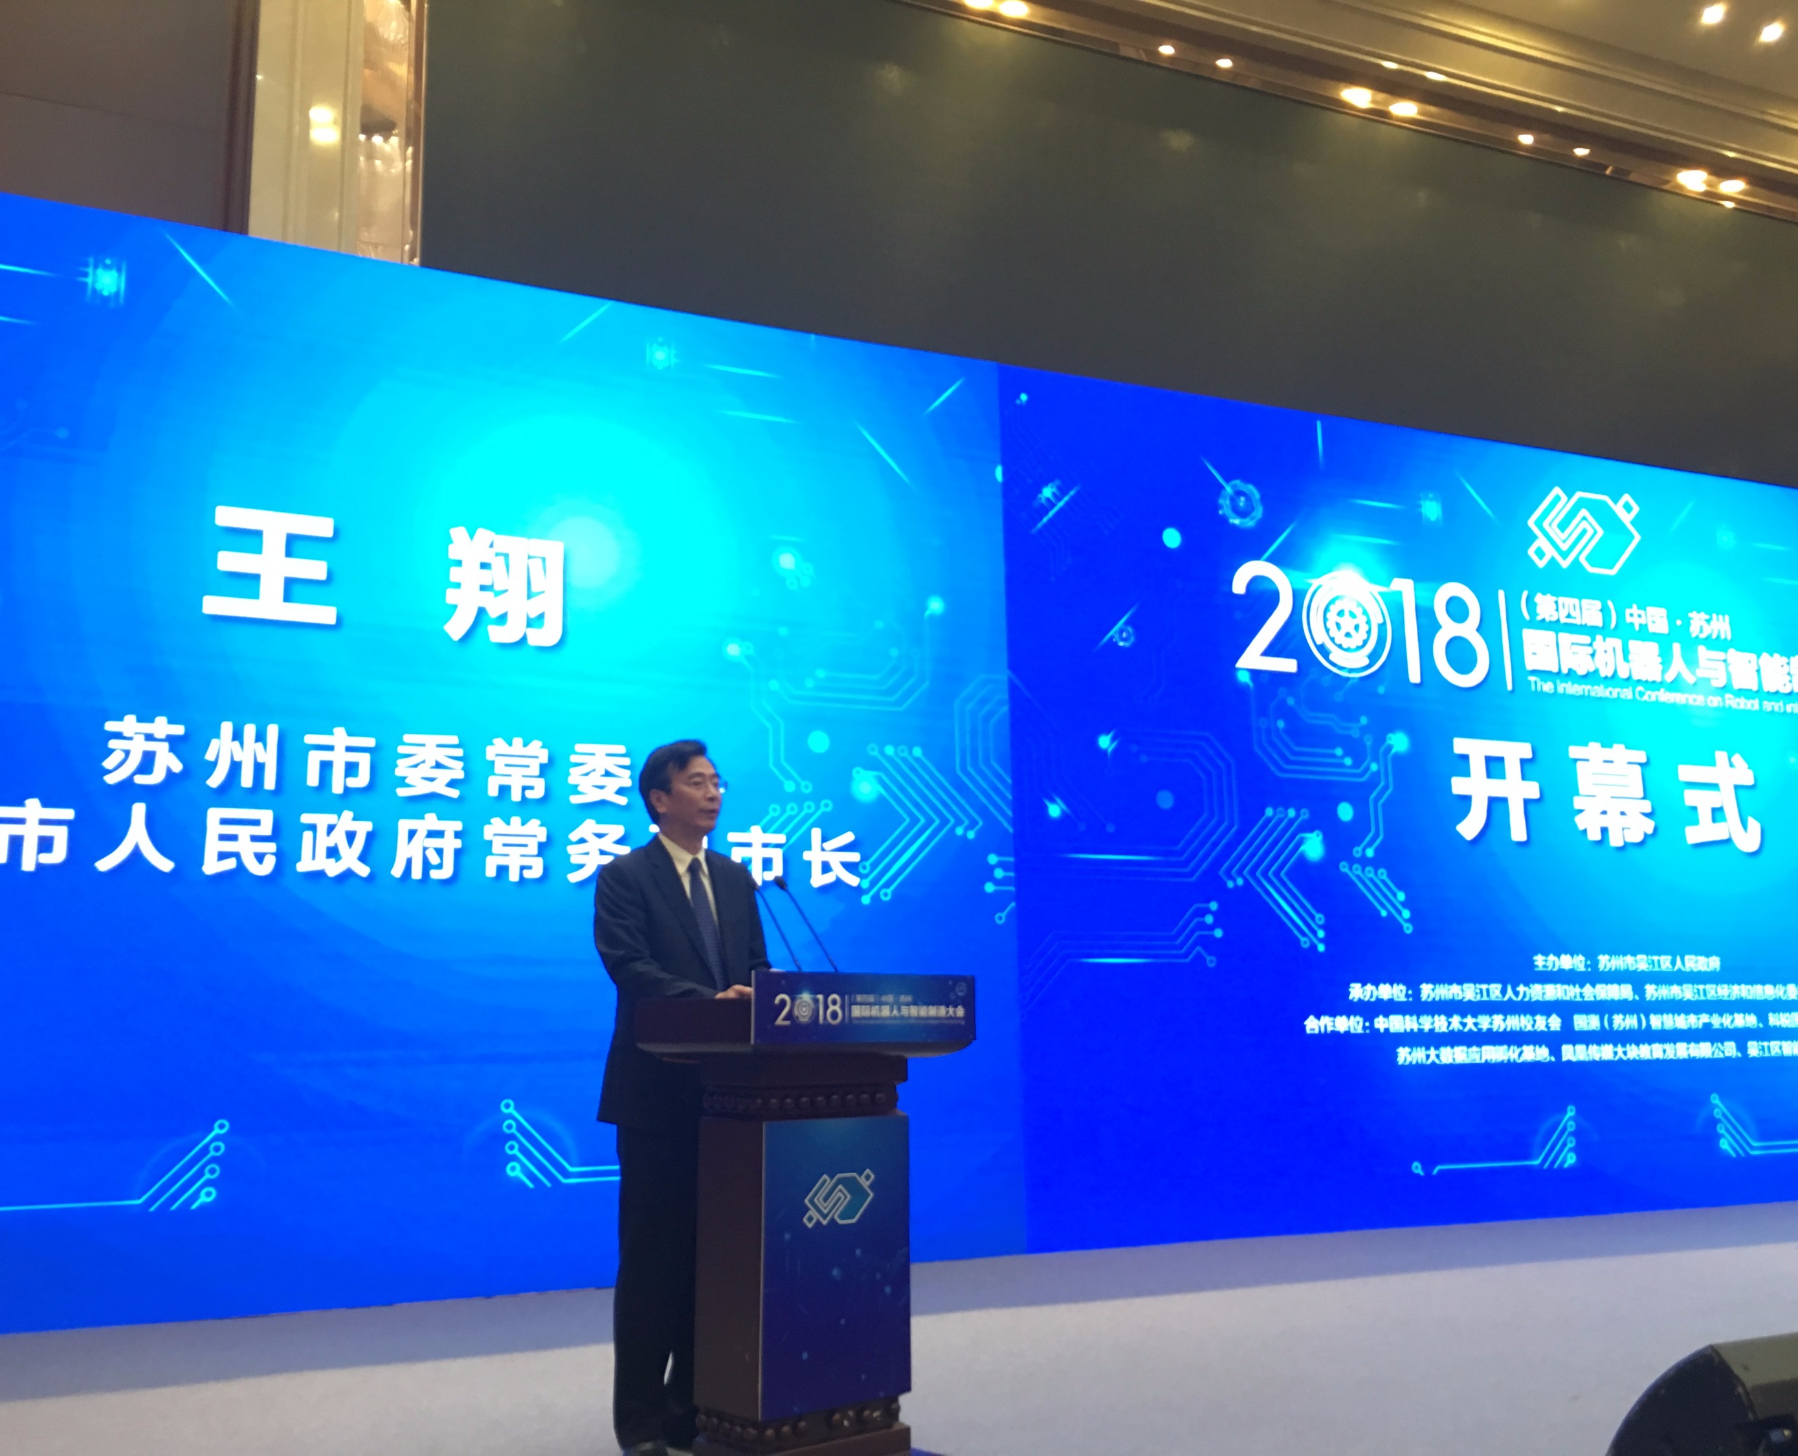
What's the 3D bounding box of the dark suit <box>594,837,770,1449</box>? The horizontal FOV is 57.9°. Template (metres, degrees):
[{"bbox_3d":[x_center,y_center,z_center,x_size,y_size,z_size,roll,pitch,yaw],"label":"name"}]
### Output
[{"bbox_3d":[-0.533,0.985,3.998,0.490,1.456,0.370,8,-14,-39],"label":"dark suit"}]

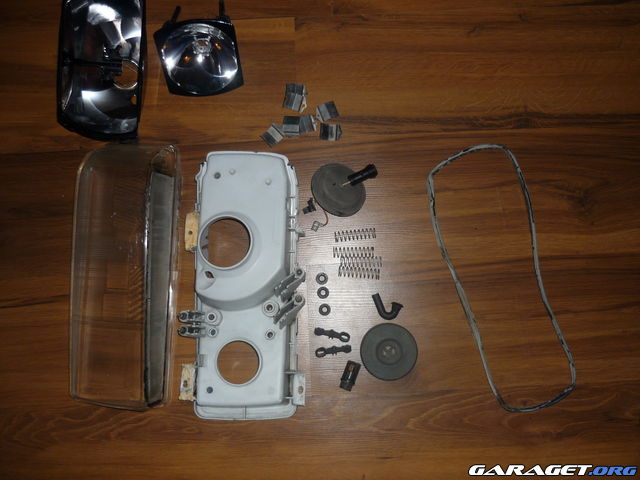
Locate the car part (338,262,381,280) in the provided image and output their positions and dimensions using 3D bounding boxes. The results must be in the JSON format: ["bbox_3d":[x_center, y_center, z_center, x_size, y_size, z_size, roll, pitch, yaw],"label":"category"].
[{"bbox_3d":[0.061,0.052,0.943,0.064,0.015,0.015,3,87,1],"label":"car part"}]

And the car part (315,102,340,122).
[{"bbox_3d":[0.013,-0.197,0.938,0.032,0.011,0.026,-22,86,0],"label":"car part"}]

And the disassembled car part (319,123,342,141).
[{"bbox_3d":[0.018,-0.169,0.958,0.035,0.012,0.027,2,87,1],"label":"disassembled car part"}]

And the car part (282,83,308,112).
[{"bbox_3d":[-0.038,-0.224,0.961,0.034,0.014,0.044,5,87,1],"label":"car part"}]

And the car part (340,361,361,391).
[{"bbox_3d":[0.047,0.209,0.933,0.020,0.019,0.043,21,87,2],"label":"car part"}]

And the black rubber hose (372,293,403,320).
[{"bbox_3d":[0.102,0.100,0.912,0.038,0.015,0.045,-21,86,0],"label":"black rubber hose"}]

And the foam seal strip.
[{"bbox_3d":[0.270,0.056,0.913,0.141,0.010,0.402,-15,86,1],"label":"foam seal strip"}]

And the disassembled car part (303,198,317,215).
[{"bbox_3d":[-0.017,-0.051,0.929,0.019,0.010,0.021,-16,86,1],"label":"disassembled car part"}]

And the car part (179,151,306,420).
[{"bbox_3d":[-0.115,0.067,0.904,0.186,0.100,0.412,0,87,1],"label":"car part"}]

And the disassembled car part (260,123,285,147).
[{"bbox_3d":[-0.073,-0.161,0.938,0.031,0.011,0.026,-44,86,-2],"label":"disassembled car part"}]

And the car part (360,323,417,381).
[{"bbox_3d":[0.103,0.166,0.905,0.085,0.020,0.085,0,86,2],"label":"car part"}]

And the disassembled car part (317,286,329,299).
[{"bbox_3d":[0.005,0.083,0.947,0.019,0.006,0.019,0,87,1],"label":"disassembled car part"}]

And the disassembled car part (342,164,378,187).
[{"bbox_3d":[0.060,-0.095,0.917,0.057,0.021,0.022,-27,86,0],"label":"disassembled car part"}]

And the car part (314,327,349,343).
[{"bbox_3d":[0.020,0.146,0.942,0.057,0.010,0.016,9,87,2],"label":"car part"}]

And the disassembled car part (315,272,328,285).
[{"bbox_3d":[0.004,0.061,0.949,0.019,0.006,0.019,0,87,1],"label":"disassembled car part"}]

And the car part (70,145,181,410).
[{"bbox_3d":[-0.288,0.049,0.905,0.148,0.060,0.388,-1,86,2],"label":"car part"}]

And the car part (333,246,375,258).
[{"bbox_3d":[0.051,0.019,0.919,0.062,0.016,0.016,-1,86,2],"label":"car part"}]

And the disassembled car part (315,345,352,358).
[{"bbox_3d":[0.022,0.172,0.940,0.056,0.010,0.016,-8,87,1],"label":"disassembled car part"}]

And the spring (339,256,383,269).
[{"bbox_3d":[0.062,0.033,0.918,0.062,0.016,0.016,1,86,2],"label":"spring"}]

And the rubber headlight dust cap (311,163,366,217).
[{"bbox_3d":[0.027,-0.073,0.915,0.087,0.020,0.087,8,67,-19],"label":"rubber headlight dust cap"}]

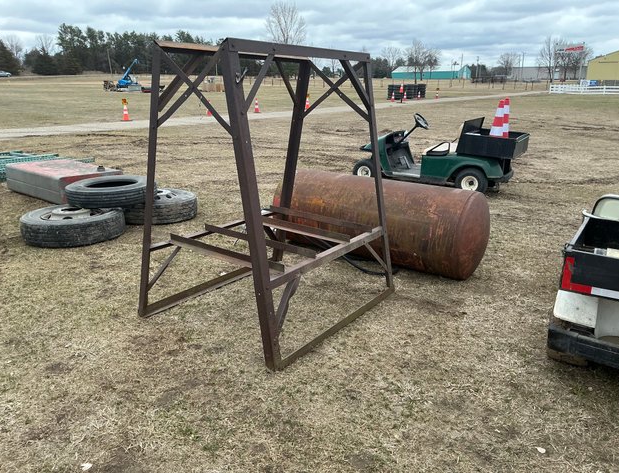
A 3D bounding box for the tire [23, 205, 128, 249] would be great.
[{"bbox_3d":[-2.460,-0.136,5.360,1.000,0.275,1.000,-1,16,0],"label":"tire"}]

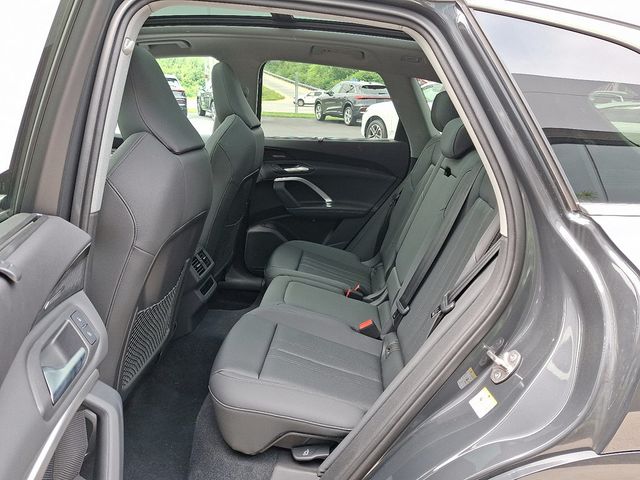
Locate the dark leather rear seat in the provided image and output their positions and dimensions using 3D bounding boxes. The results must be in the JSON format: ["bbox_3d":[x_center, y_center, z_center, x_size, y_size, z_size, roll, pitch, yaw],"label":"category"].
[{"bbox_3d":[0.135,-0.043,1.559,0.803,0.819,1.329,1,18,3],"label":"dark leather rear seat"}]

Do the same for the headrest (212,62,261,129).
[{"bbox_3d":[-0.322,-0.568,1.812,0.170,0.254,0.278,1,18,3],"label":"headrest"}]

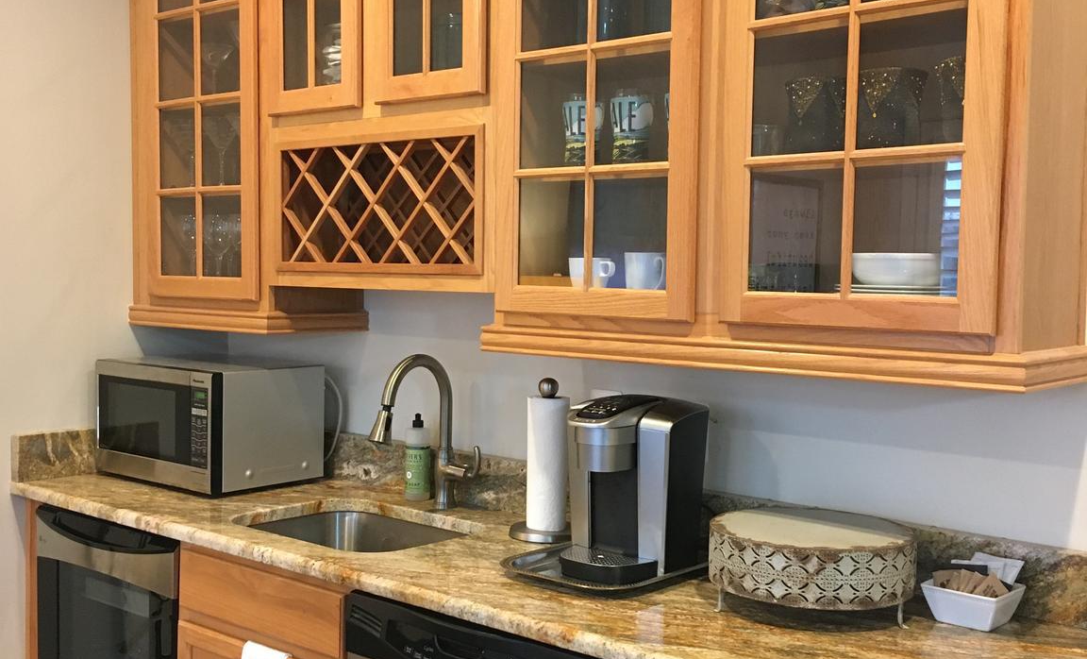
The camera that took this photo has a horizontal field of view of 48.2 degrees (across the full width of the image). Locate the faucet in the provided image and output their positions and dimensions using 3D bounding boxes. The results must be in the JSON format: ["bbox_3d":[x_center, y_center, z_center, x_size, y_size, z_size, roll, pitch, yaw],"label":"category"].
[{"bbox_3d":[-0.267,0.244,2.768,0.142,0.373,0.270,3,4,40],"label":"faucet"}]

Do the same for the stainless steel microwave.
[{"bbox_3d":[-0.881,0.241,3.227,0.512,0.305,0.360,3,4,39],"label":"stainless steel microwave"}]

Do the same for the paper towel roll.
[{"bbox_3d":[0.008,0.285,2.594,0.091,0.278,0.091,1,3,0],"label":"paper towel roll"}]

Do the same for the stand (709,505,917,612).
[{"bbox_3d":[0.462,0.408,2.095,0.348,0.138,0.348,1,3,0],"label":"stand"}]

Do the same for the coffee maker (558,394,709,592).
[{"bbox_3d":[0.153,0.287,2.329,0.240,0.334,0.298,3,4,40],"label":"coffee maker"}]

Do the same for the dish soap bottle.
[{"bbox_3d":[-0.309,0.311,3.006,0.064,0.212,0.062,1,3,0],"label":"dish soap bottle"}]

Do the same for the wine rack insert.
[{"bbox_3d":[-0.284,-0.286,2.823,0.678,0.312,0.310,3,4,40],"label":"wine rack insert"}]

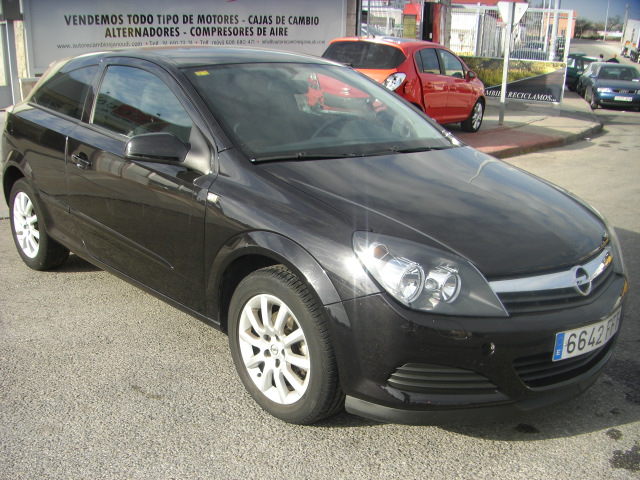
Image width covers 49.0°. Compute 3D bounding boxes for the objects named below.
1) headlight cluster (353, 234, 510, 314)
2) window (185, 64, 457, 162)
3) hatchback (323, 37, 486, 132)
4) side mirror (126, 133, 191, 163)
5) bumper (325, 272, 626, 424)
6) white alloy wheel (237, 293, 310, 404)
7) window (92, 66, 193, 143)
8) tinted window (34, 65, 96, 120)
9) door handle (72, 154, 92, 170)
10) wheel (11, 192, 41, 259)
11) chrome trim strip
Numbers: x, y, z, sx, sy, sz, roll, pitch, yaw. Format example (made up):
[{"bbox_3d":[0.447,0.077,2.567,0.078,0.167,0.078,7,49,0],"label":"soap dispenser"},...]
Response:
[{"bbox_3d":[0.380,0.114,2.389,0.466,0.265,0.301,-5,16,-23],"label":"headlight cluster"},{"bbox_3d":[0.022,-0.672,3.555,1.340,0.115,0.930,-12,45,-41],"label":"window"},{"bbox_3d":[1.375,-2.420,11.280,1.730,1.488,3.990,10,18,30],"label":"hatchback"},{"bbox_3d":[-0.716,-0.411,3.055,0.250,0.150,0.170,-12,19,-41],"label":"side mirror"},{"bbox_3d":[0.851,0.303,2.841,1.750,0.490,0.560,-12,19,-41],"label":"bumper"},{"bbox_3d":[-0.117,0.416,2.813,0.180,0.440,0.440,-12,20,-42],"label":"white alloy wheel"},{"bbox_3d":[-0.863,-0.682,3.463,1.070,0.351,0.075,17,-4,46],"label":"window"},{"bbox_3d":[-1.500,-0.893,4.178,0.075,0.338,0.801,22,-2,-41],"label":"tinted window"},{"bbox_3d":[-1.278,-0.412,3.766,0.055,0.065,0.210,-12,19,-41],"label":"door handle"},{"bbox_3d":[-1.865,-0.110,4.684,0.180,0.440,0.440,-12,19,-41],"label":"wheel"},{"bbox_3d":[0.956,0.121,2.678,0.900,0.100,0.130,-12,19,-41],"label":"chrome trim strip"}]

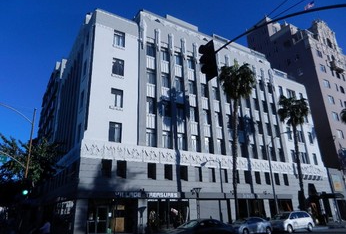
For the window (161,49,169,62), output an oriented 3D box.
[{"bbox_3d":[-0.982,-7.565,30.754,1.200,1.850,0.200,11,-24,-30],"label":"window"}]

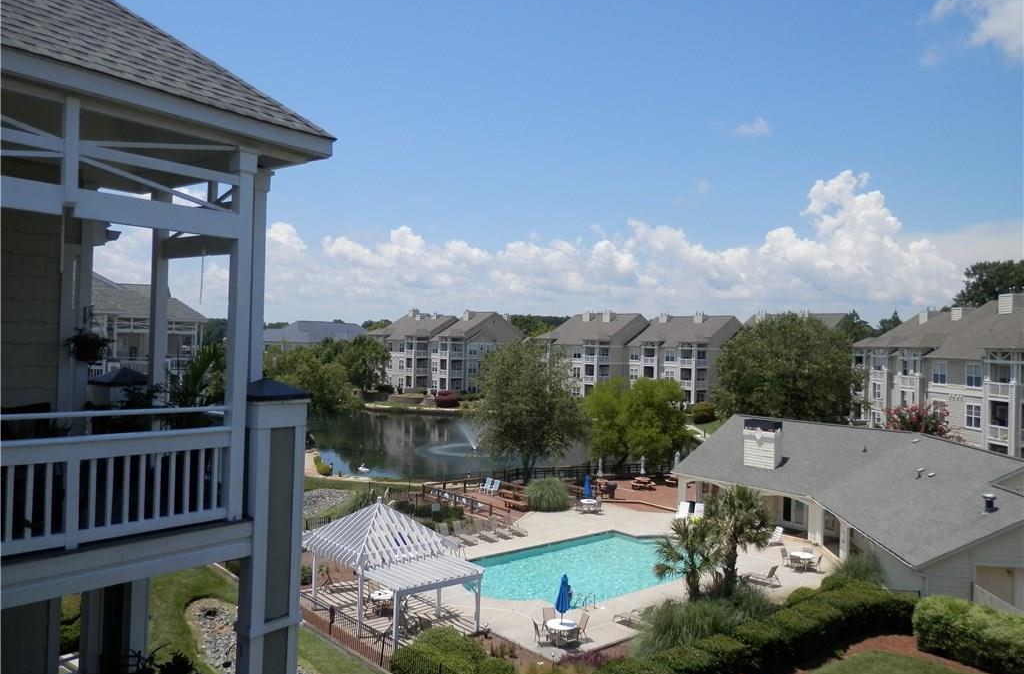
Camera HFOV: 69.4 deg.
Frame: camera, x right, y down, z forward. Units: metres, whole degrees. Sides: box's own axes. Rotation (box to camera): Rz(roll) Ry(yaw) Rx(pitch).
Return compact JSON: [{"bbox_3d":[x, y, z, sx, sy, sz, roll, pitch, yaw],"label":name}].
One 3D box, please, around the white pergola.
[{"bbox_3d":[-4.869,9.048,29.918,4.850,4.800,6.900,2,-1,-44],"label":"white pergola"}]

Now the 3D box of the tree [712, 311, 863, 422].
[{"bbox_3d":[29.329,3.749,78.983,16.000,12.950,15.000,2,0,20],"label":"tree"}]

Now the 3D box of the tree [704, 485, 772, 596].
[{"bbox_3d":[9.572,8.735,31.253,2.828,4.802,2.828,2,-1,0],"label":"tree"}]

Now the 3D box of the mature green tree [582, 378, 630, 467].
[{"bbox_3d":[8.503,7.893,66.952,5.200,8.820,5.200,2,0,7],"label":"mature green tree"}]

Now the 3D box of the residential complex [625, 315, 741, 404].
[{"bbox_3d":[27.988,3.194,114.423,13.000,13.380,14.990,2,0,-40],"label":"residential complex"}]

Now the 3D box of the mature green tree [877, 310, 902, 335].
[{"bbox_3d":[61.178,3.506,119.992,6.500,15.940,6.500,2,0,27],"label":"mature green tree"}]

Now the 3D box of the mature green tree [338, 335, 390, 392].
[{"bbox_3d":[-24.798,4.482,125.070,8.452,9.466,8.452,2,-1,0],"label":"mature green tree"}]

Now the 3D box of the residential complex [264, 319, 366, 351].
[{"bbox_3d":[-45.572,3.018,165.975,27.000,12.900,14.000,2,0,-12],"label":"residential complex"}]

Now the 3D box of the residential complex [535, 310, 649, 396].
[{"bbox_3d":[14.650,2.883,120.201,13.000,13.880,15.710,2,0,-40],"label":"residential complex"}]

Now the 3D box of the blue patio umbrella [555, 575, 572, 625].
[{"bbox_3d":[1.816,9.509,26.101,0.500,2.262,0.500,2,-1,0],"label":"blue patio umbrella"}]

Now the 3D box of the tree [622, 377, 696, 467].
[{"bbox_3d":[13.008,8.112,65.951,6.800,8.650,6.400,2,0,11],"label":"tree"}]

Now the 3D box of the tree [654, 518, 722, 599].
[{"bbox_3d":[7.313,9.312,30.814,2.748,3.508,2.748,2,-1,0],"label":"tree"}]

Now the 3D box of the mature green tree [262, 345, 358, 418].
[{"bbox_3d":[-27.788,5.875,101.073,13.385,9.970,12.000,2,-1,0],"label":"mature green tree"}]

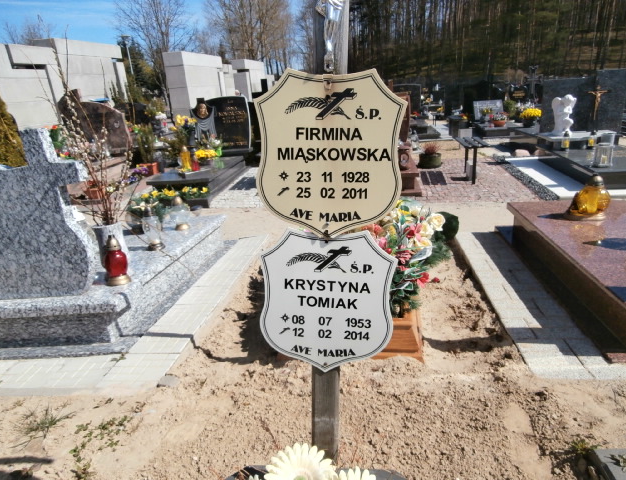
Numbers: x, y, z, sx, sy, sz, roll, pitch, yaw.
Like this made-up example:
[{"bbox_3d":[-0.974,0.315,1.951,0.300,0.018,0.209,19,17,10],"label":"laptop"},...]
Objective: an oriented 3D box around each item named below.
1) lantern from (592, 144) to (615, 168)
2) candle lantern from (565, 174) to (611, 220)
[{"bbox_3d":[3.335,-0.976,5.073,0.185,0.260,0.185,0,18,8],"label":"lantern"},{"bbox_3d":[1.834,-0.282,2.911,0.245,0.285,0.245,0,18,8],"label":"candle lantern"}]

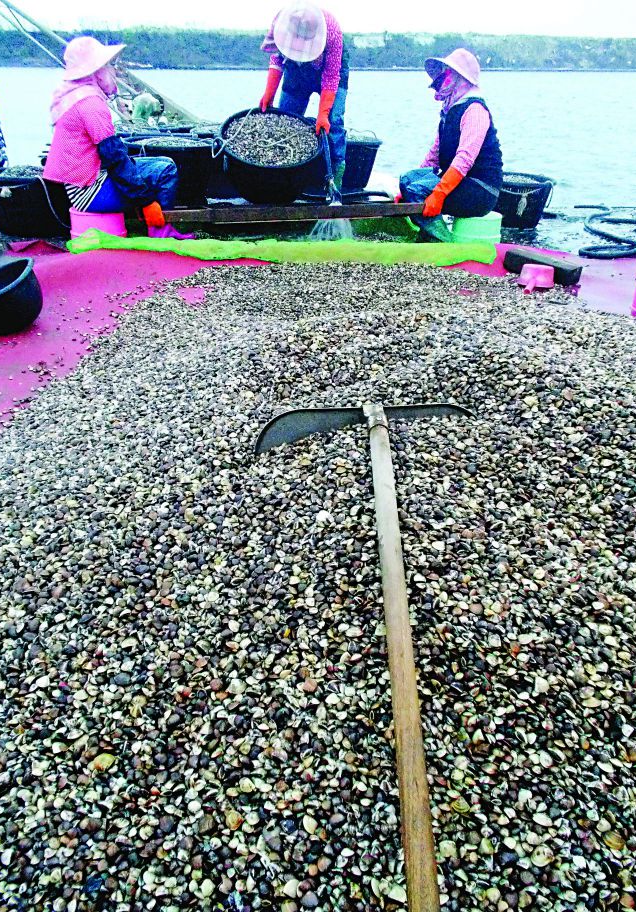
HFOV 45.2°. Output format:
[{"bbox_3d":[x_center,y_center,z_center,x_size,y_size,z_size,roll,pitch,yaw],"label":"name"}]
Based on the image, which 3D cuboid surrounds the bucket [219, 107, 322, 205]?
[{"bbox_3d":[-0.298,-1.912,4.903,0.640,0.360,0.640,5,54,-7],"label":"bucket"}]

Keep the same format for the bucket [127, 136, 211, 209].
[{"bbox_3d":[-0.948,-1.817,4.920,0.610,0.380,0.610,0,28,0],"label":"bucket"}]

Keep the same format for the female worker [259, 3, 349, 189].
[{"bbox_3d":[-0.091,-2.316,4.996,0.560,1.140,0.700,7,29,13],"label":"female worker"}]

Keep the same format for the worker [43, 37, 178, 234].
[{"bbox_3d":[-1.122,-1.807,4.383,0.780,1.050,0.500,-3,28,-7],"label":"worker"}]

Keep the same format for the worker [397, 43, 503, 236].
[{"bbox_3d":[0.748,-1.744,4.337,0.600,1.000,0.500,-3,28,-7],"label":"worker"}]

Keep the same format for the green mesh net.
[{"bbox_3d":[-0.195,-1.103,4.075,2.240,0.120,0.360,-1,28,-3],"label":"green mesh net"}]

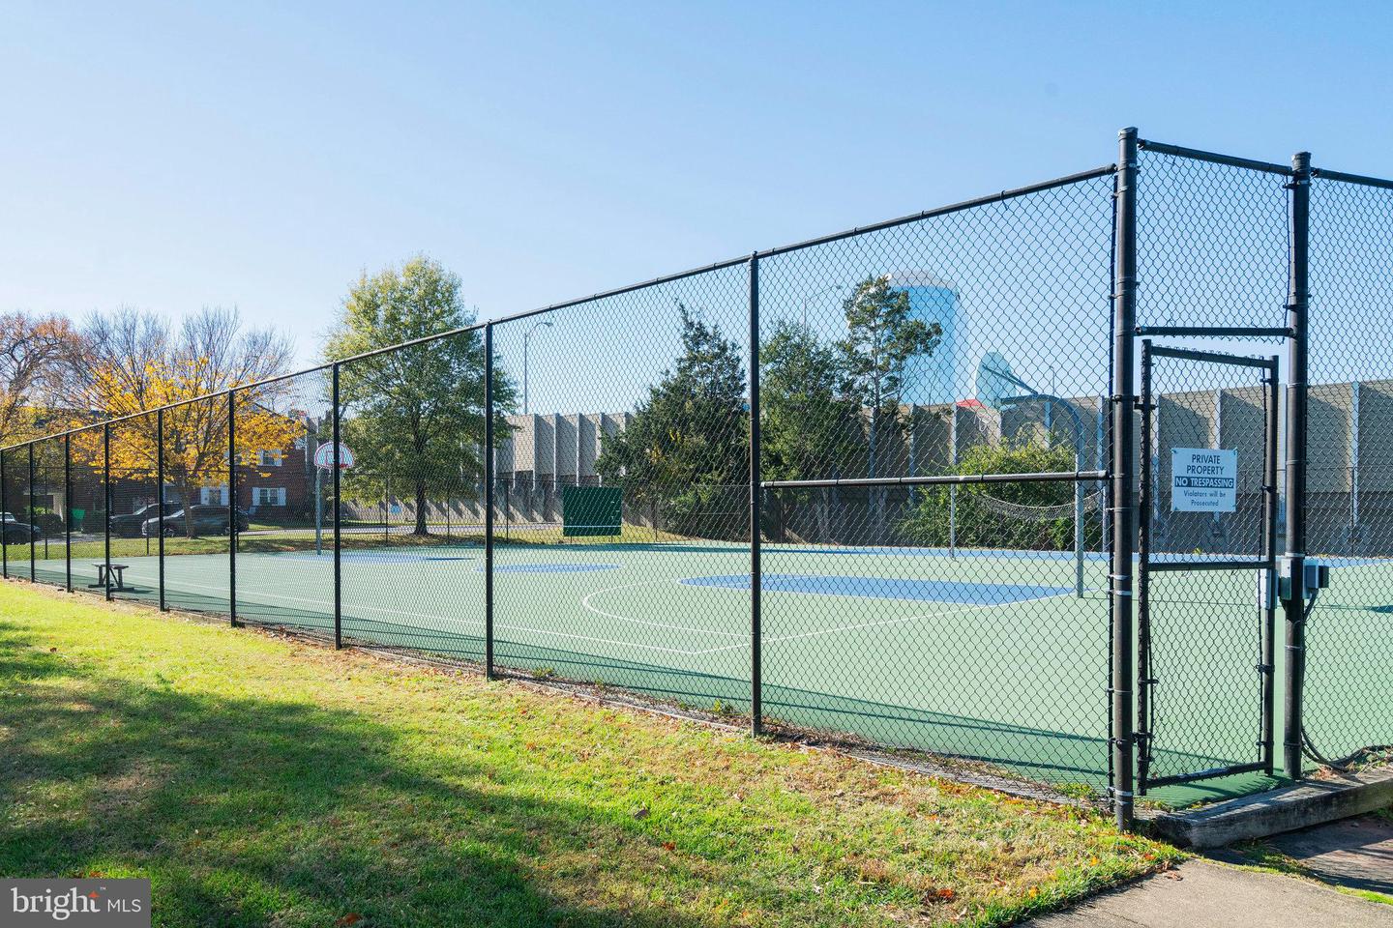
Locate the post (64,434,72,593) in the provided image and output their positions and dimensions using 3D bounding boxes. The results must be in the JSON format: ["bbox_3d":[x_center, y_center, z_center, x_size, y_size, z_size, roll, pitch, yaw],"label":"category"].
[{"bbox_3d":[-12.527,0.976,18.500,0.063,3.167,0.063,-1,-1,44],"label":"post"}]

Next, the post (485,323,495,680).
[{"bbox_3d":[-1.818,0.325,8.160,0.063,3.138,0.063,-1,-1,44],"label":"post"}]

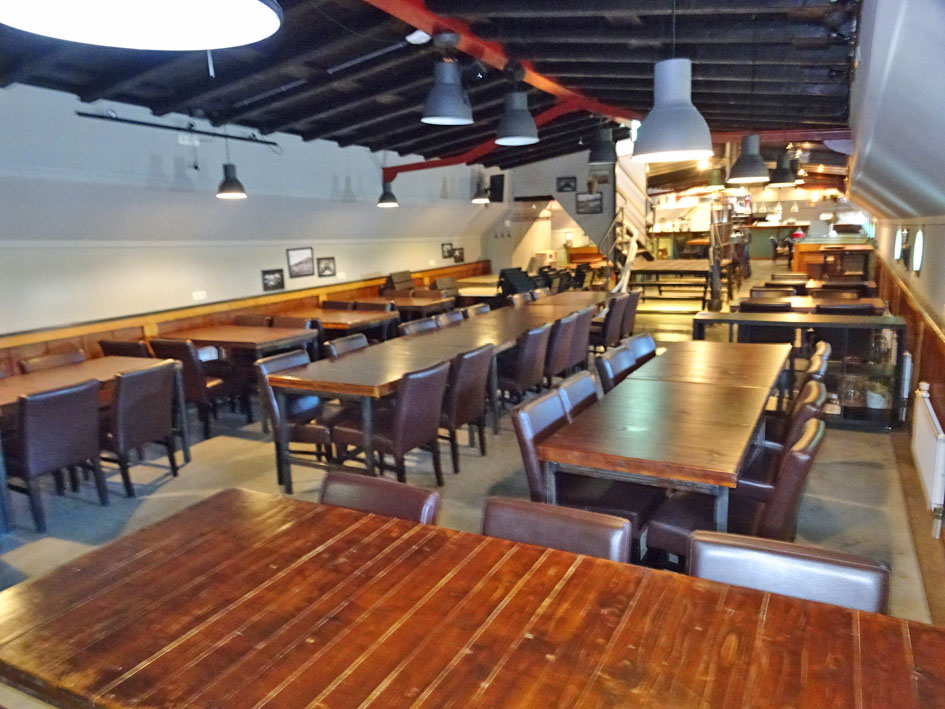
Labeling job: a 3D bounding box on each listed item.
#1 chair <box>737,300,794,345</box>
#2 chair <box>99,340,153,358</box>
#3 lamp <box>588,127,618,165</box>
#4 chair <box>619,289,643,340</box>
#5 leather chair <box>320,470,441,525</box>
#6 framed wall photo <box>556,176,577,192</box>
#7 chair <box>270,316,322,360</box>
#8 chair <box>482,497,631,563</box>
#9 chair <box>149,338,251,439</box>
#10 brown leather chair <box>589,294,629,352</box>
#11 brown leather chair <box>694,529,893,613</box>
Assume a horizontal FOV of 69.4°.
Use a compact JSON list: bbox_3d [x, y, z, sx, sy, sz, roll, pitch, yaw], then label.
[{"bbox_3d":[2.974,-0.118,6.901,0.460,0.870,0.620,3,12,28],"label":"chair"},{"bbox_3d":[-2.642,0.240,5.759,0.450,0.830,0.610,3,12,23],"label":"chair"},{"bbox_3d":[1.653,-2.642,8.629,0.390,0.450,0.390,3,12,28],"label":"lamp"},{"bbox_3d":[1.717,-0.356,8.492,0.620,0.870,0.460,3,12,28],"label":"chair"},{"bbox_3d":[-0.441,0.904,2.182,0.460,0.870,0.620,3,12,28],"label":"leather chair"},{"bbox_3d":[1.613,-2.897,11.653,0.340,0.250,0.030,3,12,28],"label":"framed wall photo"},{"bbox_3d":[-1.982,0.117,6.817,0.460,0.870,0.620,3,12,28],"label":"chair"},{"bbox_3d":[0.131,0.936,1.874,0.460,0.870,0.620,3,12,28],"label":"chair"},{"bbox_3d":[-2.220,0.239,5.679,0.450,0.830,0.610,3,12,24],"label":"chair"},{"bbox_3d":[1.313,-0.223,7.352,0.610,0.830,0.450,4,13,28],"label":"brown leather chair"},{"bbox_3d":[0.677,0.968,1.570,0.460,0.870,0.620,3,12,28],"label":"brown leather chair"}]

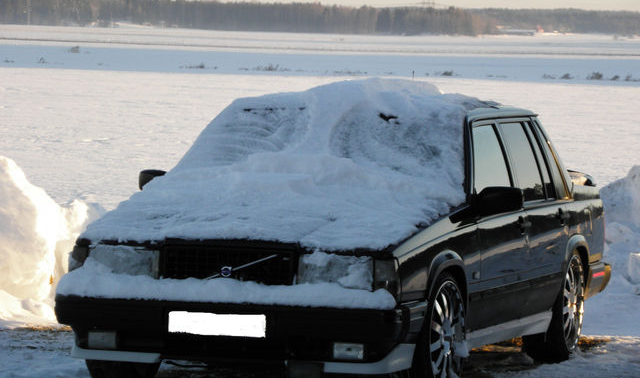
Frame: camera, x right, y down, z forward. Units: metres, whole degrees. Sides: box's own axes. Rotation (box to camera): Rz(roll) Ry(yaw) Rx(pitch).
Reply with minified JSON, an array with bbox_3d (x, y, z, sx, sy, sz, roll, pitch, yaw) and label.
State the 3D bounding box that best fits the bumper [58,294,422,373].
[{"bbox_3d":[-0.395,0.664,18.128,1.730,0.310,0.460,2,2,17],"label":"bumper"}]

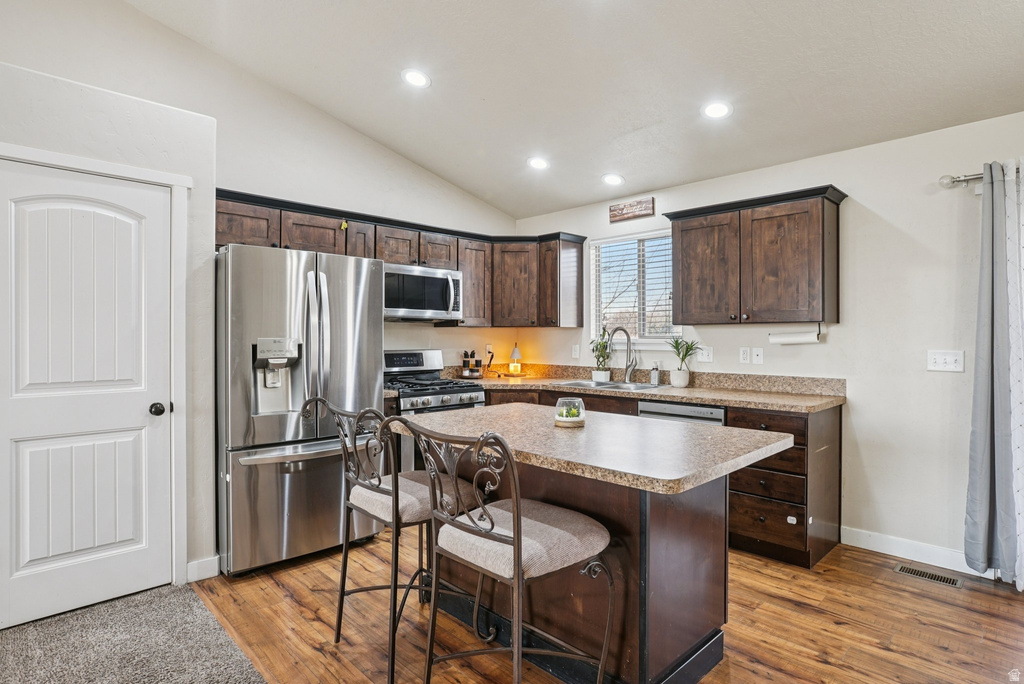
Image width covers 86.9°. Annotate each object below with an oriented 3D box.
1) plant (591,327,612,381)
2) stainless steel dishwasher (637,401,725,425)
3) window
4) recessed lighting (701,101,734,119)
[{"bbox_3d":[0.748,0.103,4.518,0.155,0.450,0.160,0,1,-45],"label":"plant"},{"bbox_3d":[1.273,0.790,3.640,0.610,0.825,0.595,-1,1,-45],"label":"stainless steel dishwasher"},{"bbox_3d":[1.028,-0.453,4.494,0.090,0.870,0.887,0,1,-45],"label":"window"},{"bbox_3d":[1.217,-1.373,3.206,0.190,0.025,0.190,1,-13,45],"label":"recessed lighting"}]

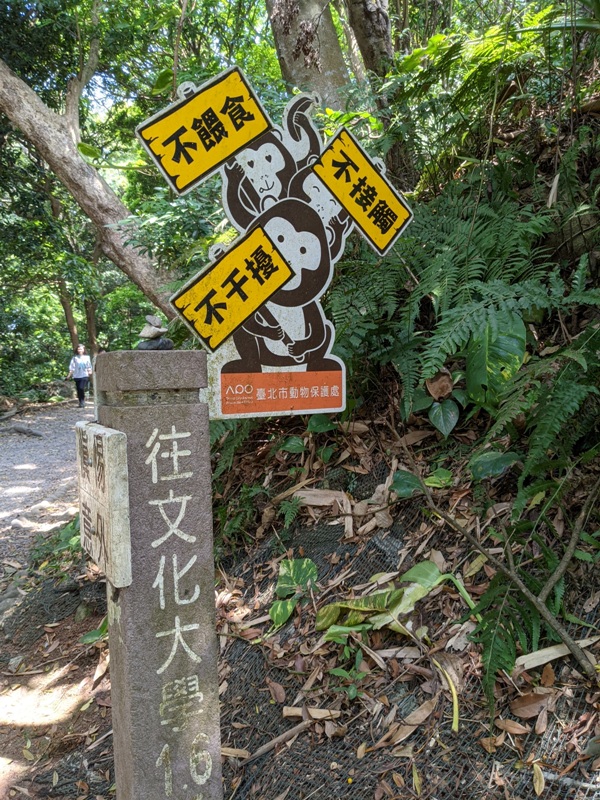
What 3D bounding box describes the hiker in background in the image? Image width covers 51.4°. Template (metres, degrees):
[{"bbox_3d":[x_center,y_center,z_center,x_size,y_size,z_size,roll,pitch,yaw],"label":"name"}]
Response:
[{"bbox_3d":[-5.624,-0.604,15.900,0.620,1.620,0.420,-2,4,-16],"label":"hiker in background"}]

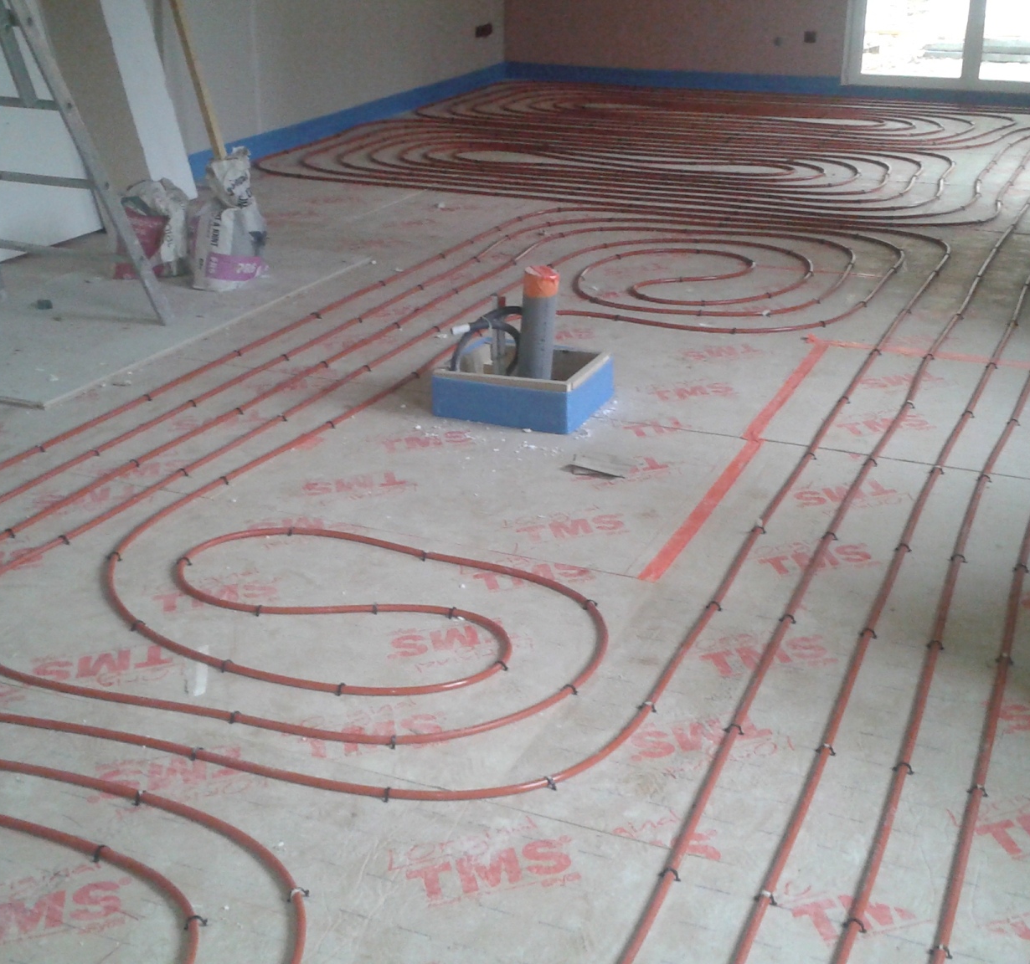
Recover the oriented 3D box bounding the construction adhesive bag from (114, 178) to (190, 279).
[{"bbox_3d":[-1.520,-1.056,5.593,0.265,0.398,0.195,4,25,11],"label":"construction adhesive bag"}]

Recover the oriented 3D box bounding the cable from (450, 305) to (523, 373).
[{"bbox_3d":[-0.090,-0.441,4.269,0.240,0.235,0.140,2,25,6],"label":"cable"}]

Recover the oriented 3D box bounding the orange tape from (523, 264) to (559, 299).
[{"bbox_3d":[0.081,-0.610,4.111,0.110,0.083,0.110,2,26,-1],"label":"orange tape"}]

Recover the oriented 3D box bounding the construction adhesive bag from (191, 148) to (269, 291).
[{"bbox_3d":[-1.176,-1.079,5.466,0.165,0.536,0.310,13,28,28],"label":"construction adhesive bag"}]

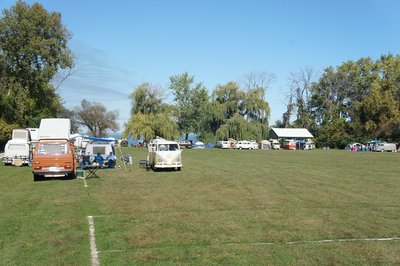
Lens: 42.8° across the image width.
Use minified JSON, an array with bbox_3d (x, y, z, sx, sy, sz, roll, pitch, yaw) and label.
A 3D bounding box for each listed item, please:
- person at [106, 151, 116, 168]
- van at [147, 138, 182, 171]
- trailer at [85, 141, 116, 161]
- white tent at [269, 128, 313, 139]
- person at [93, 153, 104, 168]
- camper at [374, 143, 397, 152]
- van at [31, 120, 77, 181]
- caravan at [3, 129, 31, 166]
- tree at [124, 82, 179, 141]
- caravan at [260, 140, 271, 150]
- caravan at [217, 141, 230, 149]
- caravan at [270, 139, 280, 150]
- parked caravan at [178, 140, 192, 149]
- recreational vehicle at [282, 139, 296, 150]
[{"bbox_3d":[-5.880,1.760,33.800,0.800,1.200,0.620,0,0,-9],"label":"person"},{"bbox_3d":[-2.460,1.400,35.000,1.780,2.200,4.300,0,0,-12],"label":"van"},{"bbox_3d":[-7.250,1.500,37.100,1.800,1.950,4.400,0,0,-5],"label":"trailer"},{"bbox_3d":[23.200,1.500,133.000,10.200,5.100,7.800,0,0,-17],"label":"white tent"},{"bbox_3d":[-6.650,1.820,33.500,0.620,1.070,0.750,0,0,-9],"label":"person"},{"bbox_3d":[38.200,3.000,105.000,4.300,1.920,1.750,0,0,-20],"label":"camper"},{"bbox_3d":[-7.050,0.740,25.100,1.850,2.920,4.500,0,0,-12],"label":"van"},{"bbox_3d":[-13.750,1.080,39.300,1.750,2.650,4.500,0,0,-12],"label":"caravan"},{"bbox_3d":[-12.300,-4.400,130.000,13.700,16.600,13.700,0,0,0],"label":"tree"},{"bbox_3d":[15.200,2.830,118.500,2.300,2.150,2.900,0,0,0],"label":"caravan"},{"bbox_3d":[6.400,2.750,117.000,4.500,1.950,1.800,0,0,0],"label":"caravan"},{"bbox_3d":[17.750,2.740,119.500,1.900,2.400,4.600,0,0,-2],"label":"caravan"},{"bbox_3d":[-4.100,2.800,119.000,4.500,1.950,1.800,0,0,0],"label":"parked caravan"},{"bbox_3d":[20.950,2.850,119.000,1.800,2.200,4.400,0,0,-10],"label":"recreational vehicle"}]

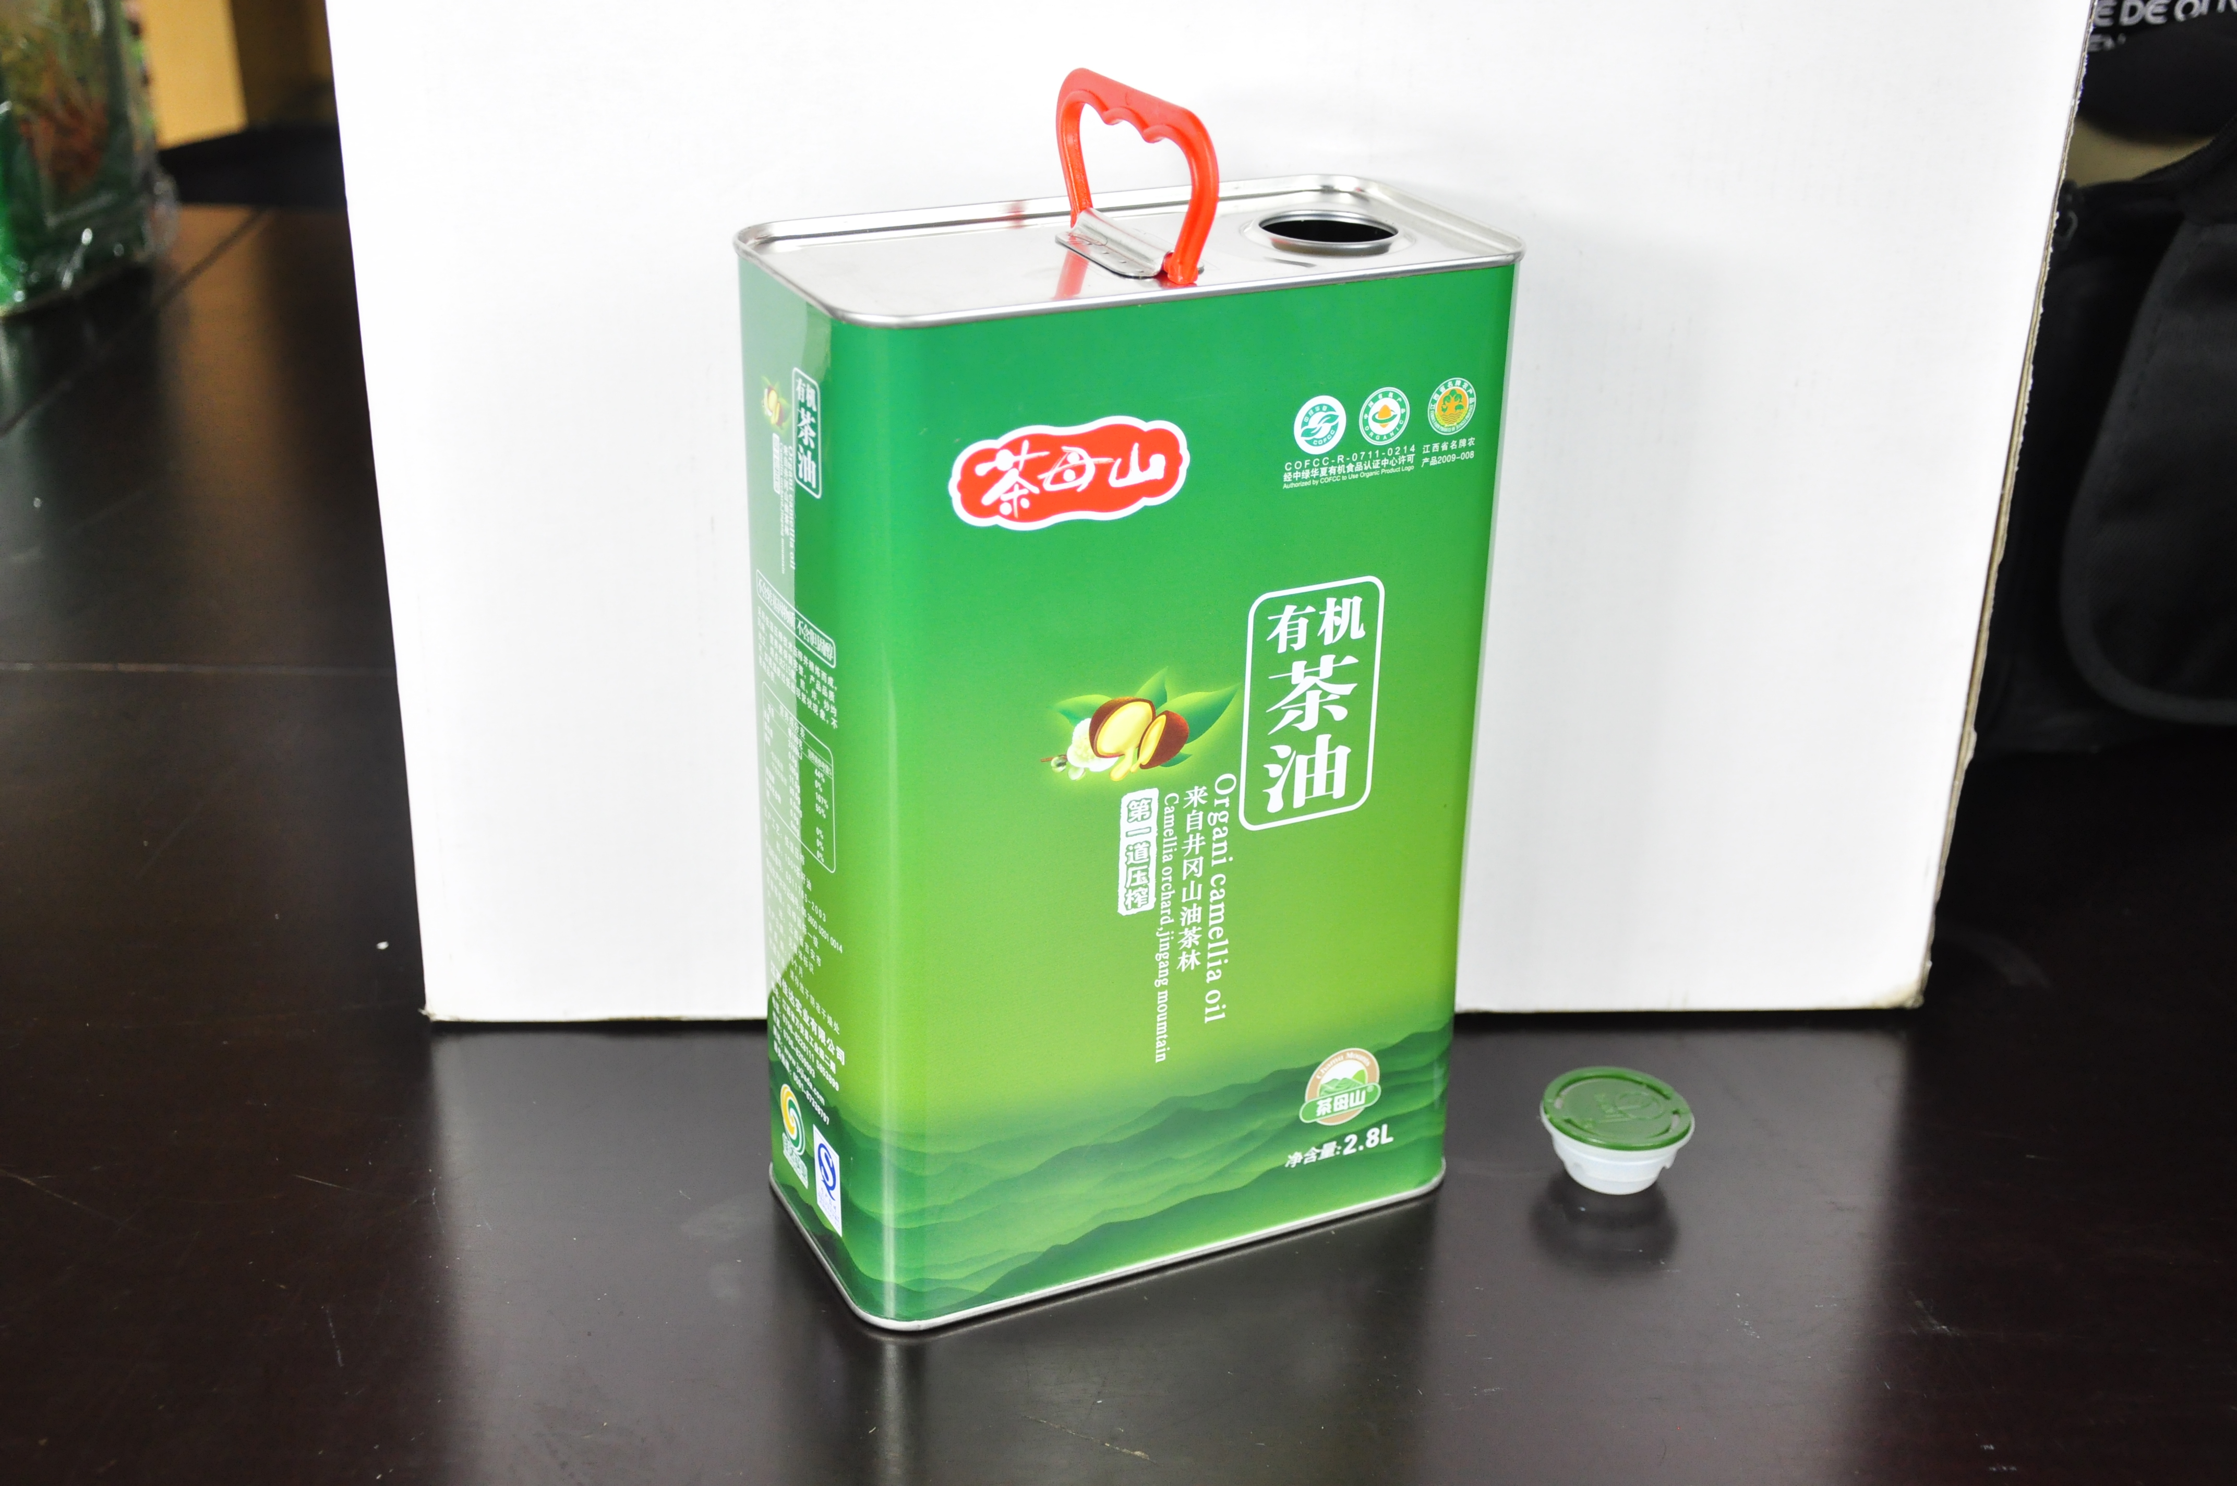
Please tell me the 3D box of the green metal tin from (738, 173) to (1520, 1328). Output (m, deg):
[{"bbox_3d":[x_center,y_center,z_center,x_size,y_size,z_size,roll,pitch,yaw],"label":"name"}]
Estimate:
[{"bbox_3d":[0.000,0.000,0.624,0.164,0.243,0.084,-11,27,-25],"label":"green metal tin"}]

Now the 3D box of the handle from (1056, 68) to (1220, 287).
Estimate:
[{"bbox_3d":[0.003,-0.123,0.568,0.009,0.036,0.069,-11,27,-25],"label":"handle"}]

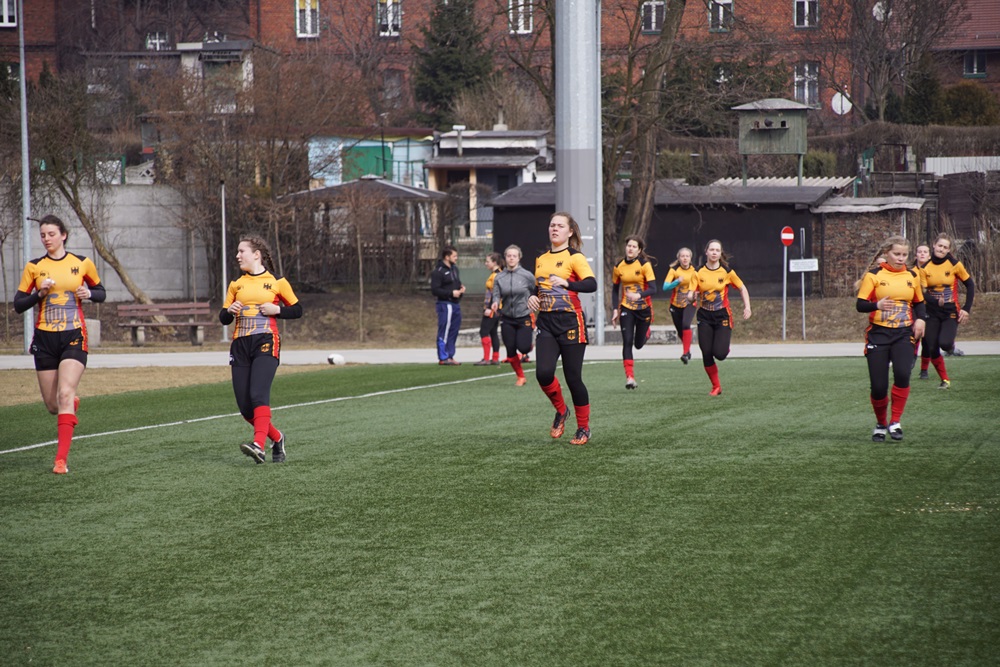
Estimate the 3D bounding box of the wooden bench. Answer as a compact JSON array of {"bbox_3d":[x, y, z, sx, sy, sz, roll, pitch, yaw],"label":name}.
[{"bbox_3d":[-6.479,-0.169,97.000,1.840,0.840,0.620,-1,1,-19],"label":"wooden bench"}]

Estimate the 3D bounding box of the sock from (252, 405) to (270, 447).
[{"bbox_3d":[-1.650,0.643,34.600,0.120,0.290,0.130,3,0,0],"label":"sock"}]

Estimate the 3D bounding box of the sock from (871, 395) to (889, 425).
[{"bbox_3d":[2.876,0.586,37.800,0.120,0.240,0.125,-5,21,3],"label":"sock"}]

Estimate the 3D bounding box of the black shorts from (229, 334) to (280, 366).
[{"bbox_3d":[-1.705,0.104,34.800,0.330,0.260,0.250,-1,1,17],"label":"black shorts"}]

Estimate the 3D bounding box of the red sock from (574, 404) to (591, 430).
[{"bbox_3d":[0.608,0.619,36.600,0.105,0.210,0.115,6,19,22],"label":"red sock"}]

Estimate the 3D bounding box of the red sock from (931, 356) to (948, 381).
[{"bbox_3d":[4.695,0.376,53.300,0.110,0.255,0.125,-21,5,16],"label":"red sock"}]

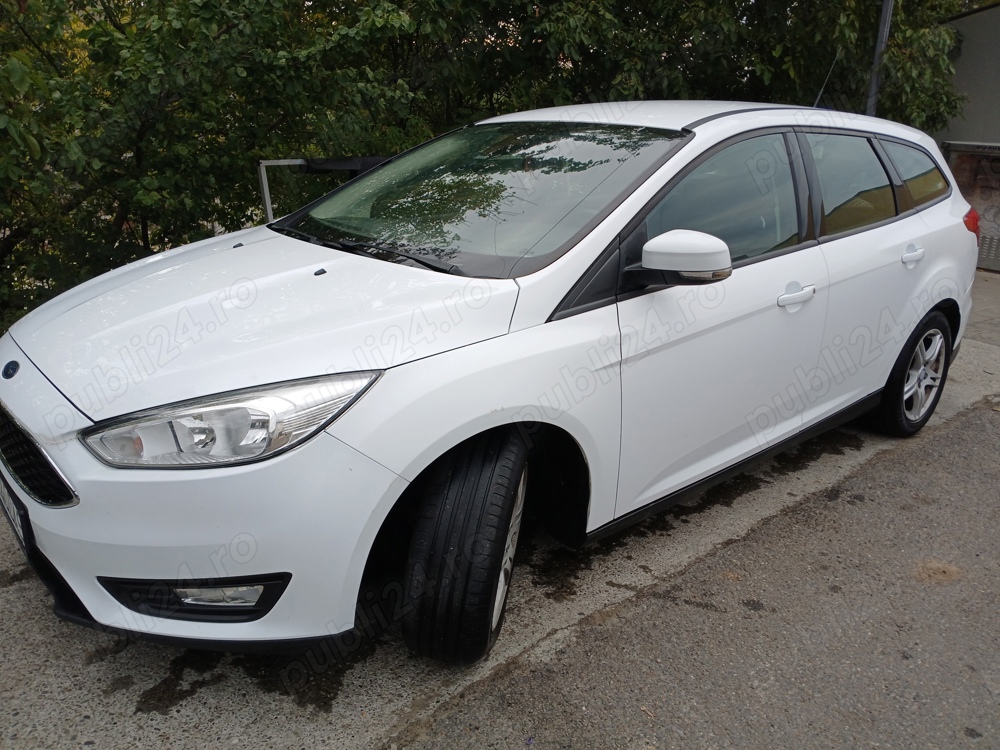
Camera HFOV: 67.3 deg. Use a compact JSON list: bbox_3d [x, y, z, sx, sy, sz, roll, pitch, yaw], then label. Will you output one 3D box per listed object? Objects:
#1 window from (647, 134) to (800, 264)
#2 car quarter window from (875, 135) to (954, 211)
[{"bbox_3d":[0.733,-0.562,2.389,0.918,0.464,0.050,-13,-6,-38],"label":"window"},{"bbox_3d":[1.887,-0.912,3.397,0.780,0.349,0.060,-16,-1,-42],"label":"car quarter window"}]

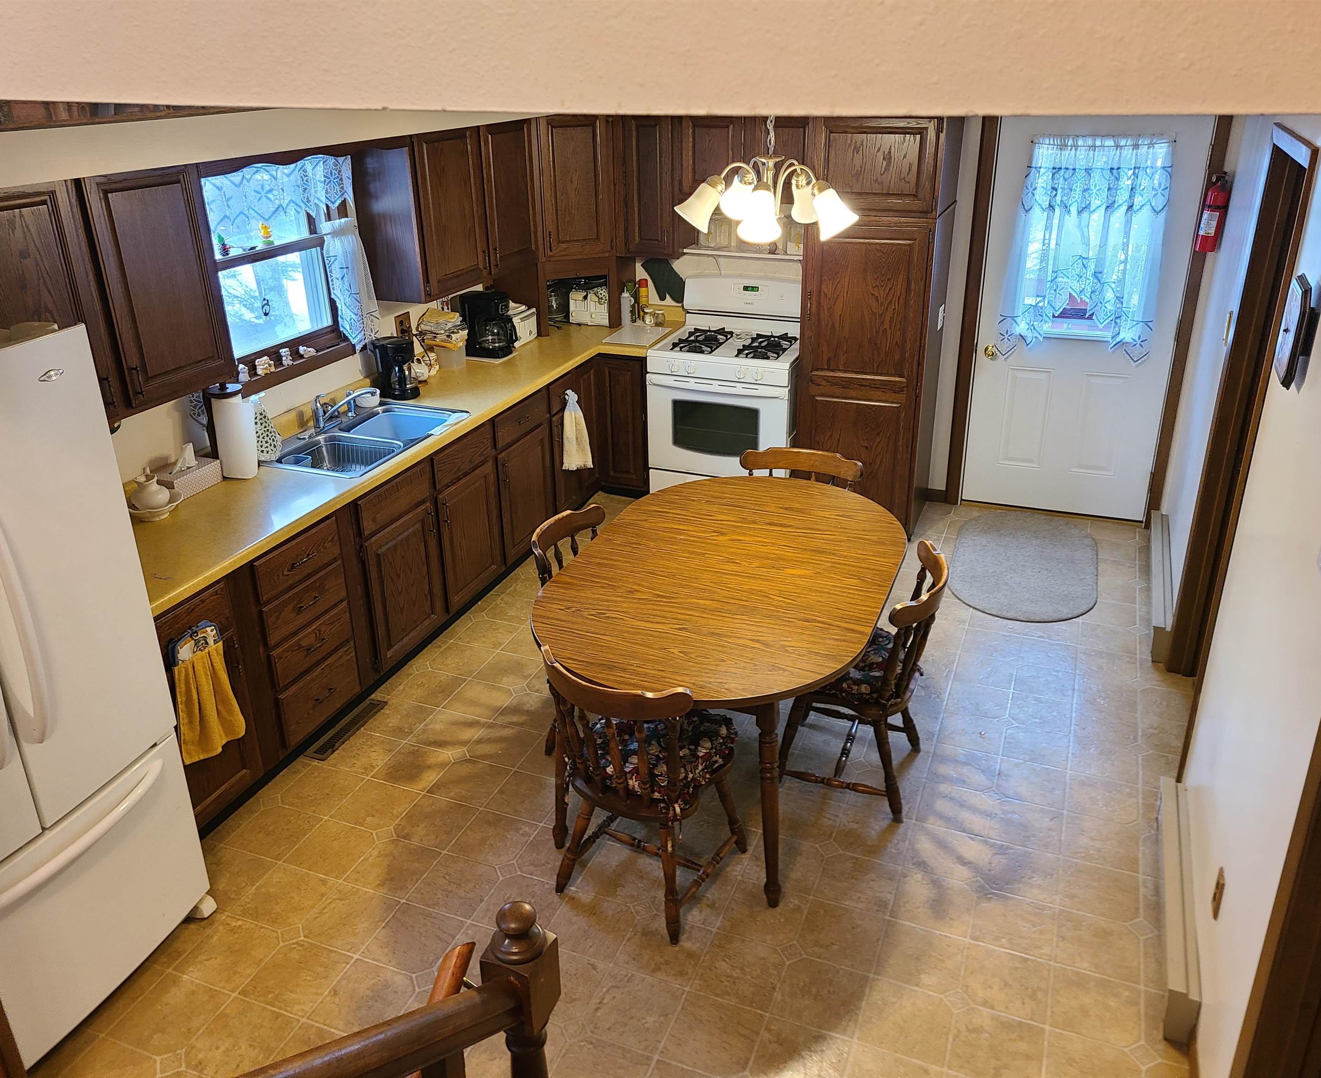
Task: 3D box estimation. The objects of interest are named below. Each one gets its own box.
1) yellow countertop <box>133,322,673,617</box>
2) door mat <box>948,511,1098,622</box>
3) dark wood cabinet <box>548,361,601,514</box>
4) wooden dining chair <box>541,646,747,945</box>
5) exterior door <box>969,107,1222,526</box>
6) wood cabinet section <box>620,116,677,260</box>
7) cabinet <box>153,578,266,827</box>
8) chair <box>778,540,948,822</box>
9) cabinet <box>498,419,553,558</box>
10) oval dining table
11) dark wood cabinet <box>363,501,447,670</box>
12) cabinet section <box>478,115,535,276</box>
[{"bbox_3d":[-0.974,-0.531,4.649,0.890,0.050,3.800,9,26,20],"label":"yellow countertop"},{"bbox_3d":[1.778,0.108,5.268,0.685,0.015,1.230,9,26,20],"label":"door mat"},{"bbox_3d":[-0.705,-0.550,5.668,0.590,0.785,0.550,9,26,20],"label":"dark wood cabinet"},{"bbox_3d":[-0.021,0.665,3.156,0.480,0.820,0.505,13,28,29],"label":"wooden dining chair"},{"bbox_3d":[2.102,-1.092,5.437,0.925,2.030,0.050,9,26,20],"label":"exterior door"},{"bbox_3d":[-0.012,-1.861,5.683,0.305,0.705,0.325,9,26,20],"label":"wood cabinet section"},{"bbox_3d":[-1.686,0.480,3.456,0.590,0.785,0.450,9,26,20],"label":"cabinet"},{"bbox_3d":[0.665,0.444,3.611,0.500,0.820,0.480,9,27,21],"label":"chair"},{"bbox_3d":[-0.901,-0.281,5.250,0.590,0.570,0.500,9,26,20],"label":"cabinet"},{"bbox_3d":[0.208,0.424,3.756,1.125,0.755,1.610,9,26,20],"label":"oval dining table"},{"bbox_3d":[-1.246,0.151,4.431,0.500,0.550,0.470,9,26,20],"label":"dark wood cabinet"},{"bbox_3d":[-0.859,-1.662,5.243,0.325,0.672,0.505,9,26,20],"label":"cabinet section"}]

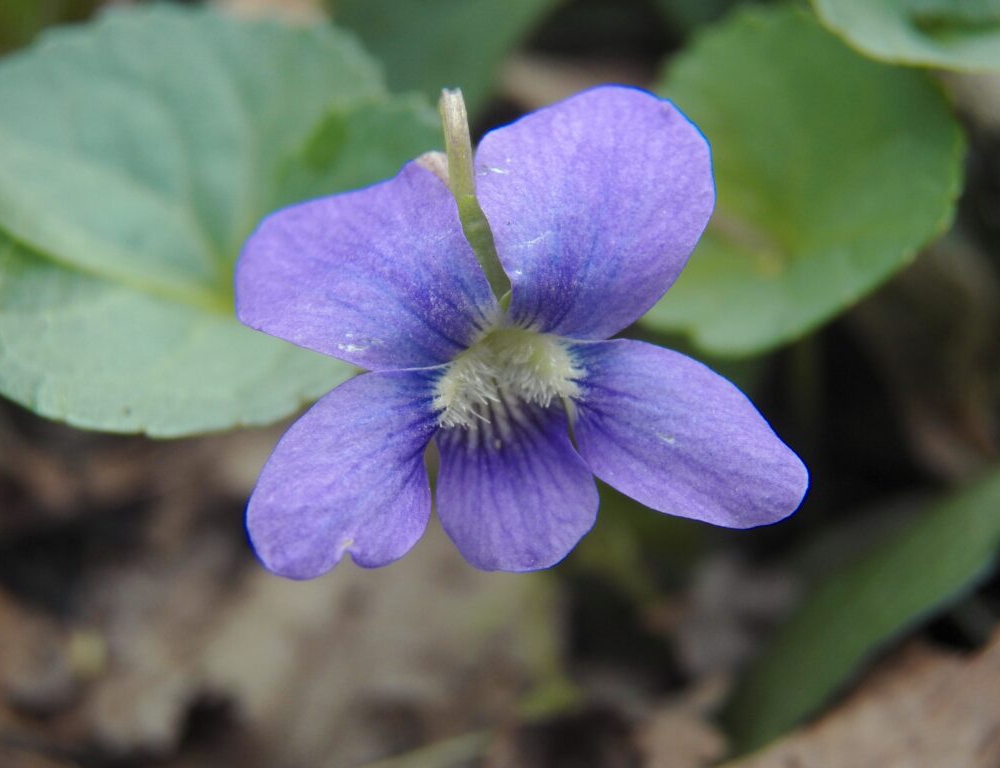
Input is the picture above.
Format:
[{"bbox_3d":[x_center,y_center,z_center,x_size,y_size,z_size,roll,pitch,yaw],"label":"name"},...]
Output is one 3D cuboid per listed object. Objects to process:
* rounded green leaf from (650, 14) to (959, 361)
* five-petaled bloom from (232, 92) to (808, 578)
[{"bbox_3d":[0.017,-0.012,0.150,0.022,0.006,0.022,-4,67,-5],"label":"rounded green leaf"},{"bbox_3d":[0.001,-0.003,0.125,0.028,0.024,0.012,-3,14,1],"label":"five-petaled bloom"}]

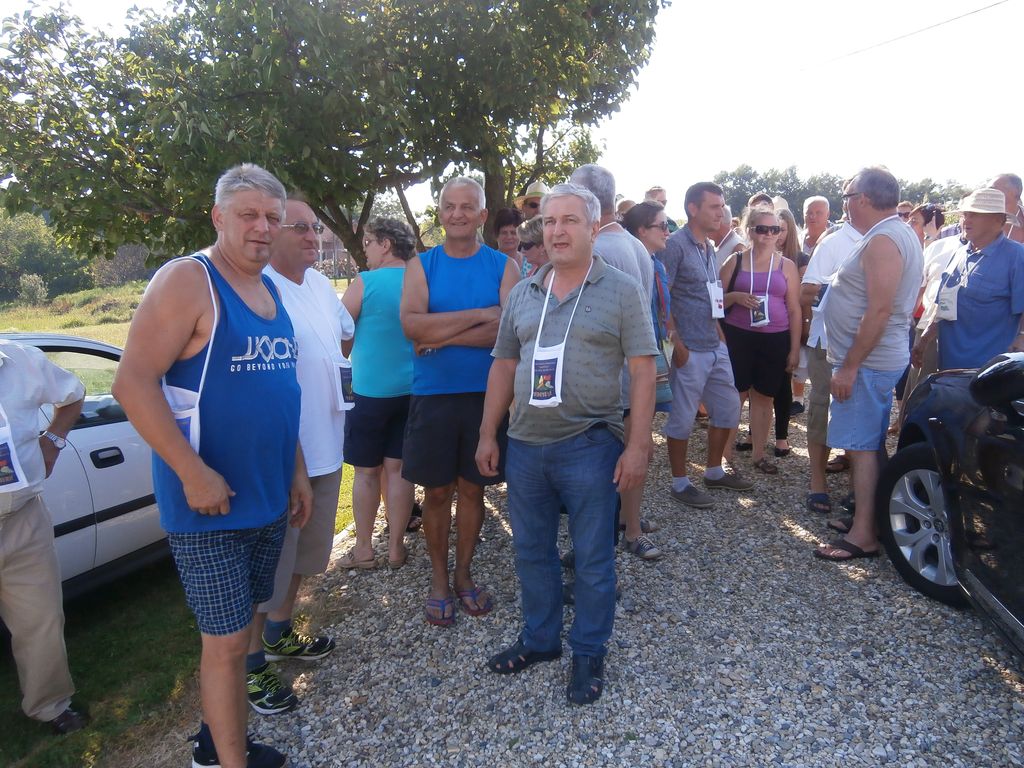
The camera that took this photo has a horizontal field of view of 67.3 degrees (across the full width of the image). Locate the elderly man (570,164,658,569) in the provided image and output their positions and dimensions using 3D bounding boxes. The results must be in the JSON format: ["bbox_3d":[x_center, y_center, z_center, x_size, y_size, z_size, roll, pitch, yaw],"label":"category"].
[{"bbox_3d":[0.401,-0.025,3.301,0.540,1.792,0.380,-3,7,-37],"label":"elderly man"}]

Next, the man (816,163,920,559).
[{"bbox_3d":[1.669,-0.112,3.600,0.450,1.764,0.500,1,6,3],"label":"man"}]

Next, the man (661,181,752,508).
[{"bbox_3d":[1.136,-0.265,4.491,0.420,1.784,0.500,6,8,43],"label":"man"}]

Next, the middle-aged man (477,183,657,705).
[{"bbox_3d":[0.192,0.175,2.705,0.620,1.725,0.400,2,6,11],"label":"middle-aged man"}]

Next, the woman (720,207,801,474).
[{"bbox_3d":[1.599,-0.294,4.929,0.520,1.658,0.340,2,6,8],"label":"woman"}]

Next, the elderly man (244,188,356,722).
[{"bbox_3d":[-0.769,0.224,2.707,0.420,1.729,0.550,6,8,41],"label":"elderly man"}]

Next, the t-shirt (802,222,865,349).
[{"bbox_3d":[1.850,-0.527,4.203,0.560,0.740,0.340,-2,6,-23],"label":"t-shirt"}]

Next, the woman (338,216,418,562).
[{"bbox_3d":[-0.620,0.038,3.714,0.500,1.655,0.360,-2,7,-30],"label":"woman"}]

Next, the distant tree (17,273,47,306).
[{"bbox_3d":[-23.741,-4.719,38.000,1.500,1.650,1.500,1,6,0],"label":"distant tree"}]

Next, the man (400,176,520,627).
[{"bbox_3d":[-0.213,0.050,3.182,0.540,1.769,0.400,1,6,-5],"label":"man"}]

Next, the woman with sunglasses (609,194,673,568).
[{"bbox_3d":[0.649,-0.041,3.713,0.360,1.666,0.470,3,6,22],"label":"woman with sunglasses"}]

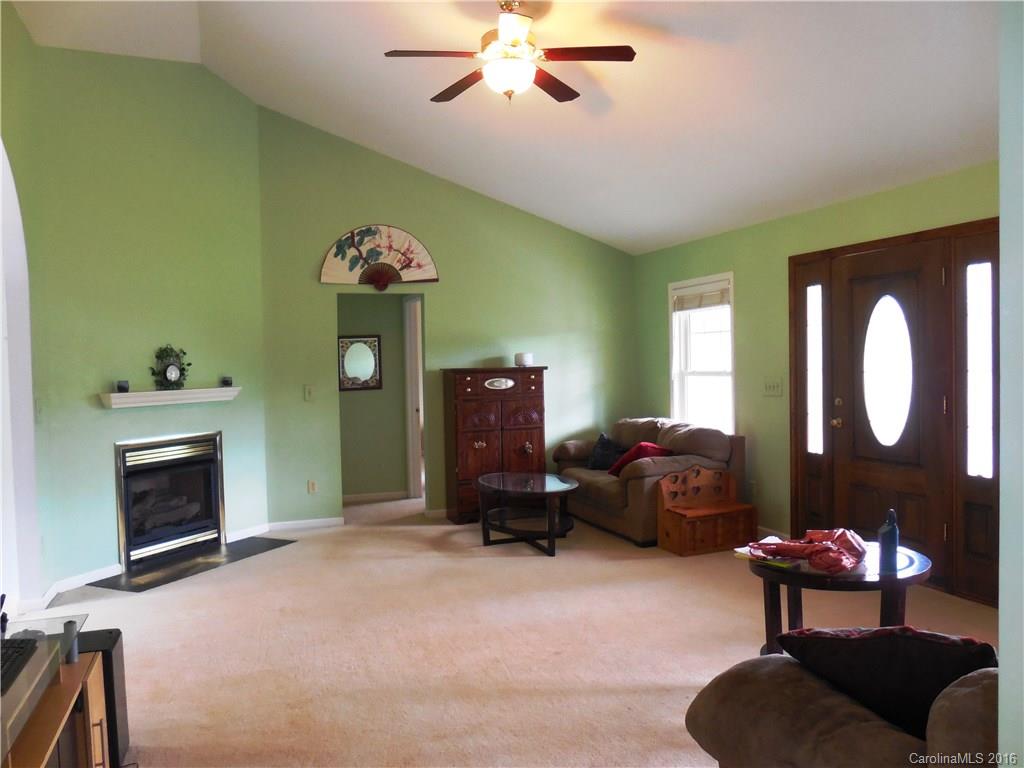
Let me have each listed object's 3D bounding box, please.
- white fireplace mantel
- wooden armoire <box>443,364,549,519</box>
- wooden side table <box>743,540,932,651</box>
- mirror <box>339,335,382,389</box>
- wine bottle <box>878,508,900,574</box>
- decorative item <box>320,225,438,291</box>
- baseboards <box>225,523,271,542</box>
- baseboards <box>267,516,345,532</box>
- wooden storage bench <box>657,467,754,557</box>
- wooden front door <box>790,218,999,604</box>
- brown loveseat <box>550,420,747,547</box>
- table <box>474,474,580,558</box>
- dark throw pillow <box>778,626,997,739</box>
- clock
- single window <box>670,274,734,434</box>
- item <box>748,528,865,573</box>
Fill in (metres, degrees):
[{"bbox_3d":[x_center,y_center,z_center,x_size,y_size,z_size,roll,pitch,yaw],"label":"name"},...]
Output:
[{"bbox_3d":[-2.424,0.095,5.567,0.130,0.095,1.170,0,2,24],"label":"white fireplace mantel"},{"bbox_3d":[-0.155,0.534,7.070,0.900,1.360,0.470,-2,2,-22],"label":"wooden armoire"},{"bbox_3d":[1.463,1.033,3.459,0.748,0.490,0.748,-2,2,-21],"label":"wooden side table"},{"bbox_3d":[-1.531,-0.209,7.783,0.440,0.555,0.030,-2,2,-22],"label":"mirror"},{"bbox_3d":[1.599,0.661,3.254,0.085,0.262,0.085,0,2,26],"label":"wine bottle"},{"bbox_3d":[-1.154,-1.117,6.804,1.055,0.583,0.040,-2,2,-21],"label":"decorative item"},{"bbox_3d":[-2.182,1.230,6.360,0.020,0.080,0.490,0,2,23],"label":"baseboards"},{"bbox_3d":[-1.765,1.205,6.635,0.637,0.075,0.016,-2,2,-21],"label":"baseboards"},{"bbox_3d":[1.462,0.921,5.725,0.670,0.590,0.330,-2,2,-22],"label":"wooden storage bench"},{"bbox_3d":[2.425,0.144,4.947,0.120,2.140,1.680,-2,2,-22],"label":"wooden front door"},{"bbox_3d":[1.086,0.766,6.660,1.020,0.870,1.620,-2,2,-22],"label":"brown loveseat"},{"bbox_3d":[0.126,1.000,6.016,0.720,0.470,1.050,-2,2,-22],"label":"table"},{"bbox_3d":[0.884,0.714,1.820,0.450,0.420,0.150,-1,35,12],"label":"dark throw pillow"},{"bbox_3d":[-2.447,-0.118,5.516,0.100,0.330,0.310,0,2,24],"label":"clock"},{"bbox_3d":[1.670,-0.112,6.741,0.100,1.620,0.925,-2,2,-22],"label":"single window"},{"bbox_3d":[1.327,0.735,3.479,0.490,0.110,0.330,0,2,14],"label":"item"}]

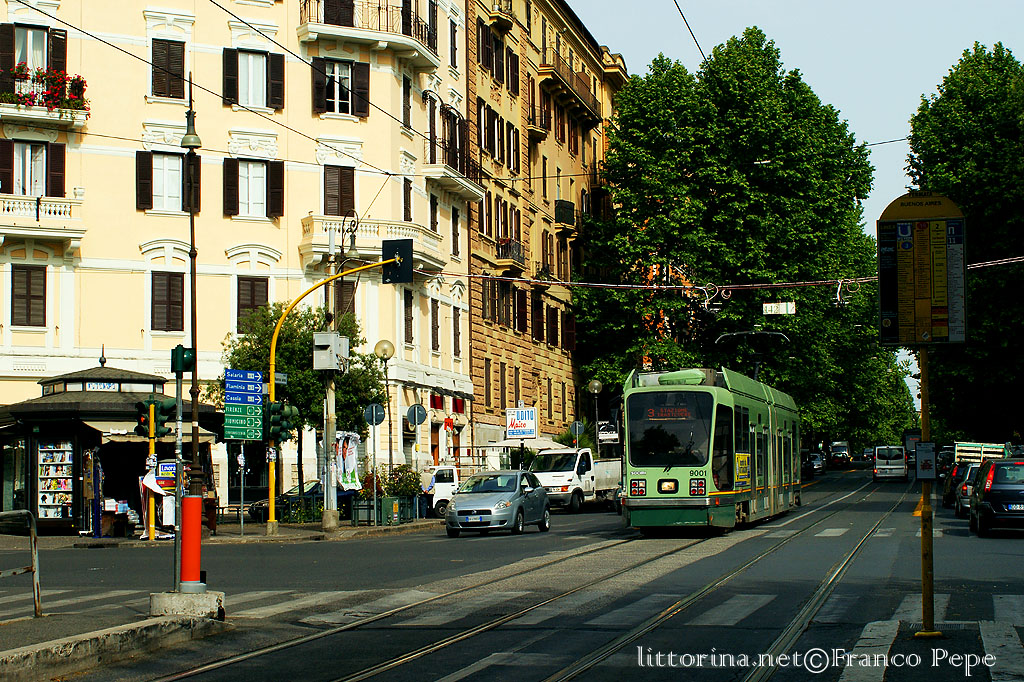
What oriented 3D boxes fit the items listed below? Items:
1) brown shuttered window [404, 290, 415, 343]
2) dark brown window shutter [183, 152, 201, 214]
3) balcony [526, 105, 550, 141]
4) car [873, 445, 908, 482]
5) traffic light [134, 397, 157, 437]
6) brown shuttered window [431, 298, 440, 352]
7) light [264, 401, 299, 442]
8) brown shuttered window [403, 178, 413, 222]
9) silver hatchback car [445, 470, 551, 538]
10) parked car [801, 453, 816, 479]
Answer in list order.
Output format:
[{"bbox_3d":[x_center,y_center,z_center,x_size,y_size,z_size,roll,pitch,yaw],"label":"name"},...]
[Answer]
[{"bbox_3d":[-3.895,-0.941,64.329,0.120,2.063,1.020,-2,-5,14],"label":"brown shuttered window"},{"bbox_3d":[-11.297,-5.578,60.229,0.655,2.057,0.070,2,-6,-28],"label":"dark brown window shutter"},{"bbox_3d":[1.302,-11.005,86.124,0.750,1.550,2.000,-2,-5,14],"label":"balcony"},{"bbox_3d":[21.725,7.071,98.000,1.900,1.960,4.750,-2,-4,14],"label":"car"},{"bbox_3d":[-8.100,1.697,37.600,0.280,0.860,0.360,-2,-5,14],"label":"traffic light"},{"bbox_3d":[-3.045,-0.635,67.673,0.120,2.054,1.020,-2,-5,14],"label":"brown shuttered window"},{"bbox_3d":[-5.337,1.887,39.500,0.620,0.930,0.420,2,-6,-28],"label":"light"},{"bbox_3d":[-4.270,-5.553,69.916,0.200,2.228,1.030,-2,-5,14],"label":"brown shuttered window"},{"bbox_3d":[-0.273,3.798,40.156,1.690,1.490,4.030,-2,-4,15],"label":"silver hatchback car"},{"bbox_3d":[16.178,7.034,96.000,1.720,1.520,4.100,-2,-4,14],"label":"parked car"}]

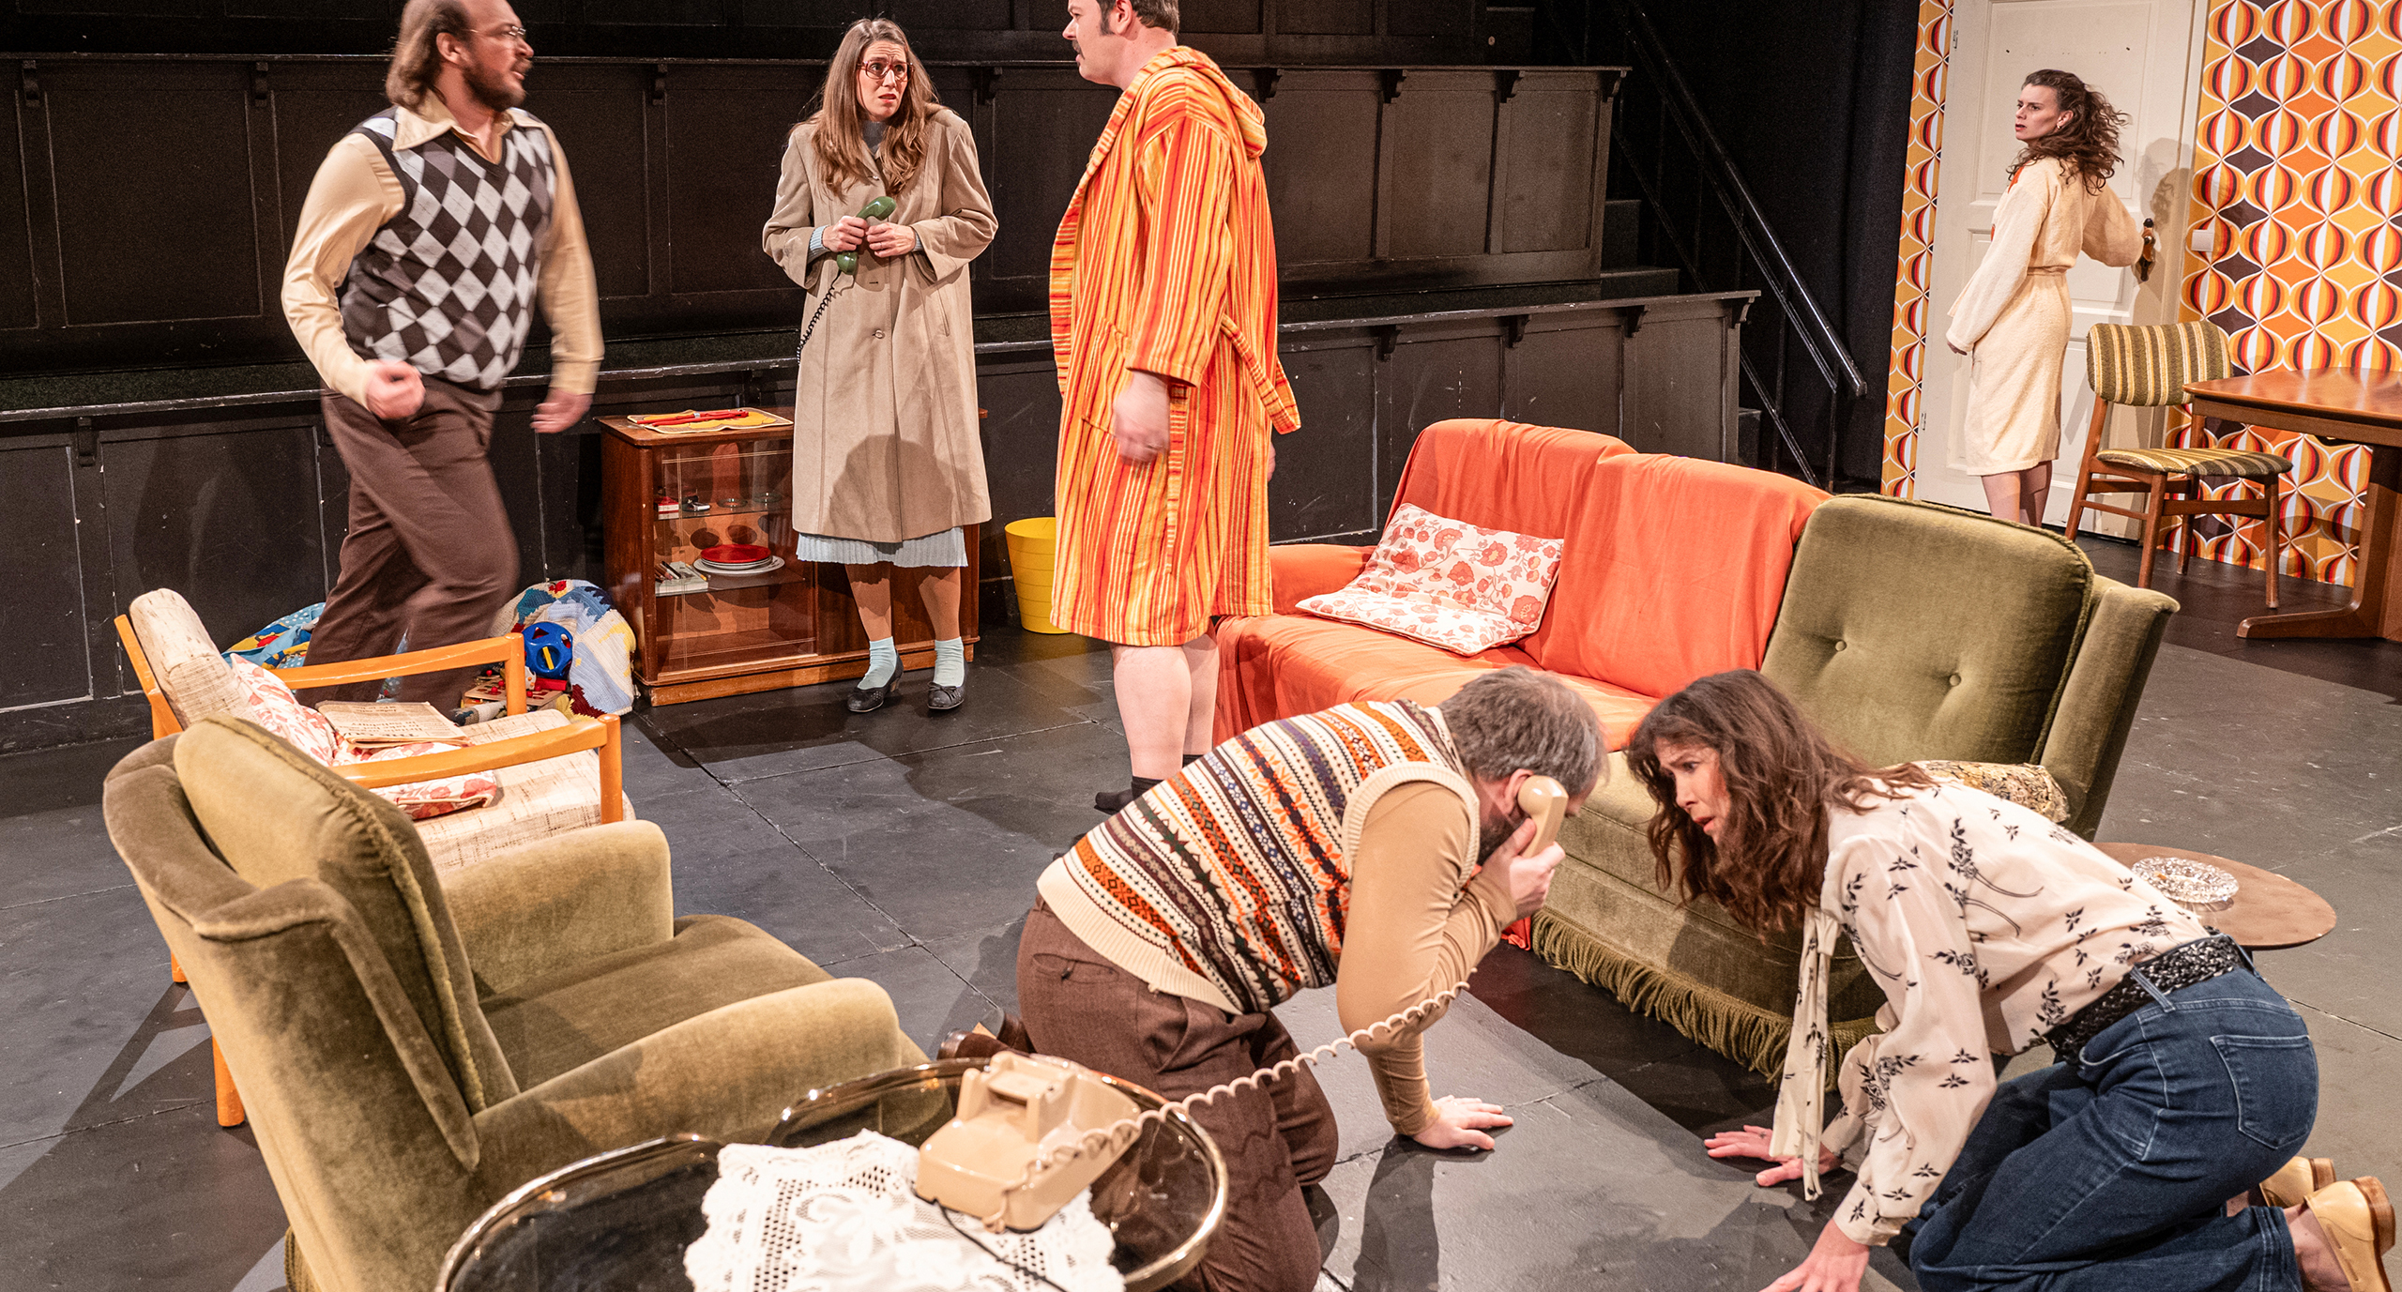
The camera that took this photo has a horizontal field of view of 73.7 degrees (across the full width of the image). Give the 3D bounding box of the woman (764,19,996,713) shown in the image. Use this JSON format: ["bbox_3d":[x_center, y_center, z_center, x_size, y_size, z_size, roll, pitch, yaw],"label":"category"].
[{"bbox_3d":[-0.789,-0.696,3.950,0.520,1.650,0.400,-1,14,-3],"label":"woman"}]

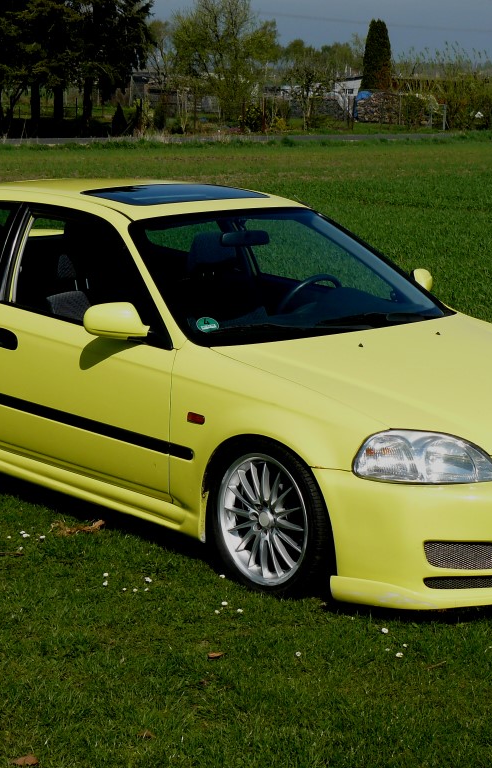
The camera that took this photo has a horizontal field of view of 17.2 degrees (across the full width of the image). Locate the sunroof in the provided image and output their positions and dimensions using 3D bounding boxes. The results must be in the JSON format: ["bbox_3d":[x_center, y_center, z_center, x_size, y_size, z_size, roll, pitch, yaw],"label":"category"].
[{"bbox_3d":[-0.293,-0.834,7.136,0.790,0.050,0.440,-10,19,-42],"label":"sunroof"}]

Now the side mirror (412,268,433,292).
[{"bbox_3d":[0.790,-0.470,7.312,0.130,0.132,0.245,7,13,33],"label":"side mirror"}]

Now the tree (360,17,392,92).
[{"bbox_3d":[6.368,-15.562,80.000,1.550,5.000,1.550,0,11,1],"label":"tree"}]

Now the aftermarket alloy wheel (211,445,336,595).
[{"bbox_3d":[0.130,0.468,5.817,0.205,0.580,0.580,-10,15,-42],"label":"aftermarket alloy wheel"}]

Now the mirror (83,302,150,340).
[{"bbox_3d":[-0.489,-0.248,6.159,0.245,0.132,0.130,-6,12,-28],"label":"mirror"}]

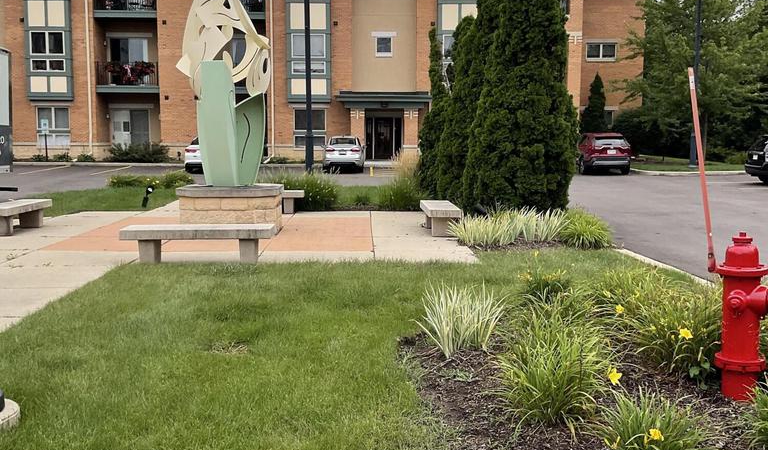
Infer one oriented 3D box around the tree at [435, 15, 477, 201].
[{"bbox_3d":[1.921,-2.705,20.223,1.300,4.250,1.300,0,6,0],"label":"tree"}]

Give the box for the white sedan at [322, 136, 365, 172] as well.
[{"bbox_3d":[-1.674,-3.076,37.152,1.800,1.470,4.600,0,7,0],"label":"white sedan"}]

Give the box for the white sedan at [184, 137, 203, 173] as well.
[{"bbox_3d":[-7.190,-3.150,37.146,1.840,1.540,4.550,0,7,0],"label":"white sedan"}]

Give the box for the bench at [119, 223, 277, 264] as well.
[{"bbox_3d":[-2.297,0.248,10.696,1.829,0.435,0.469,0,6,-2],"label":"bench"}]

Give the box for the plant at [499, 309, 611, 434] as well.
[{"bbox_3d":[0.867,0.733,4.429,0.560,0.460,0.530,0,6,0],"label":"plant"}]

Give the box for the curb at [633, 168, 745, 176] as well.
[{"bbox_3d":[12.516,-2.221,36.086,4.500,0.170,1.200,0,7,0],"label":"curb"}]

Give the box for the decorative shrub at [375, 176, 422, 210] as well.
[{"bbox_3d":[0.302,-0.670,17.157,0.880,0.680,0.900,0,7,0],"label":"decorative shrub"}]

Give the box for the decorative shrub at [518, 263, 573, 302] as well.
[{"bbox_3d":[1.384,0.484,7.376,0.440,0.360,0.440,0,7,0],"label":"decorative shrub"}]

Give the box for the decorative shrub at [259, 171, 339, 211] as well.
[{"bbox_3d":[-1.664,-0.722,17.251,1.500,0.760,1.200,0,7,0],"label":"decorative shrub"}]

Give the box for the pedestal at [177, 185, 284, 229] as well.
[{"bbox_3d":[-2.422,-0.248,13.824,1.580,0.720,1.400,0,6,-2],"label":"pedestal"}]

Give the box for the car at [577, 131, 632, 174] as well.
[{"bbox_3d":[9.013,-3.064,36.381,1.855,1.690,4.600,0,6,-1],"label":"car"}]

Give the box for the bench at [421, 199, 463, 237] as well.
[{"bbox_3d":[0.908,-0.110,13.995,0.469,0.435,1.829,0,6,-2],"label":"bench"}]

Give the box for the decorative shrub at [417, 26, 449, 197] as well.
[{"bbox_3d":[1.372,-2.899,22.013,1.050,4.250,1.050,0,6,0],"label":"decorative shrub"}]

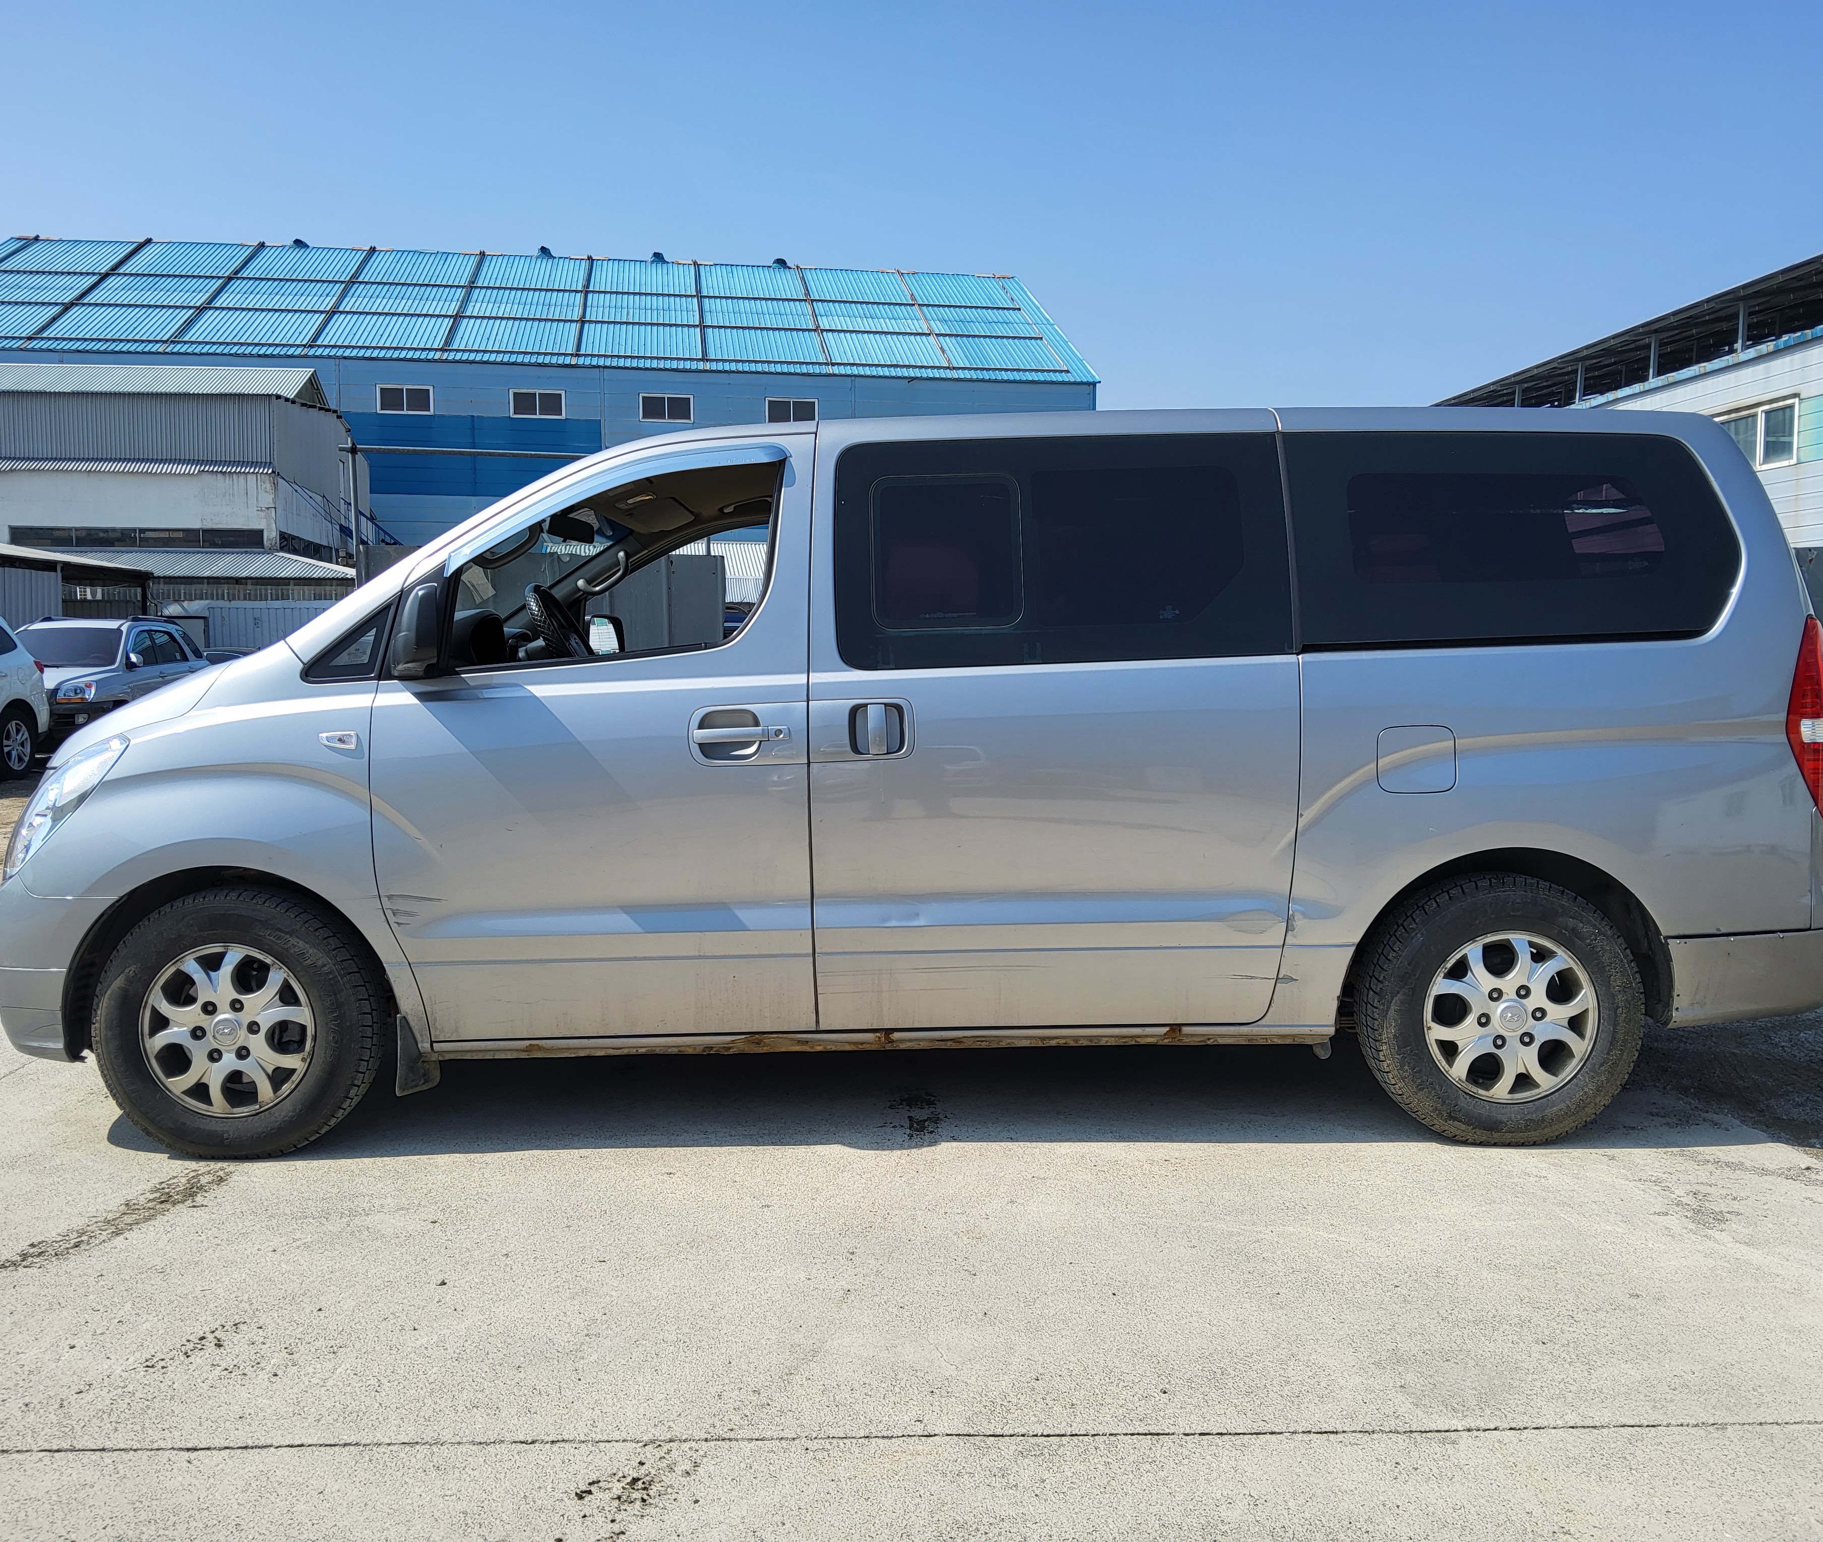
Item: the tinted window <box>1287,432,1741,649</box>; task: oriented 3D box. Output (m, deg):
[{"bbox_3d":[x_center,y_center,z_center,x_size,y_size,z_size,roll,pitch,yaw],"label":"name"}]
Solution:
[{"bbox_3d":[1.479,-0.577,3.832,1.130,0.570,0.060,-1,-9,-2],"label":"tinted window"}]

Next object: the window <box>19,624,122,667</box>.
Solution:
[{"bbox_3d":[-9.960,-1.453,18.067,1.400,0.120,0.820,-1,38,-8],"label":"window"}]

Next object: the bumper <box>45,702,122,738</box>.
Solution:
[{"bbox_3d":[-9.773,-0.469,16.885,1.800,0.500,0.570,-1,5,-8],"label":"bumper"}]

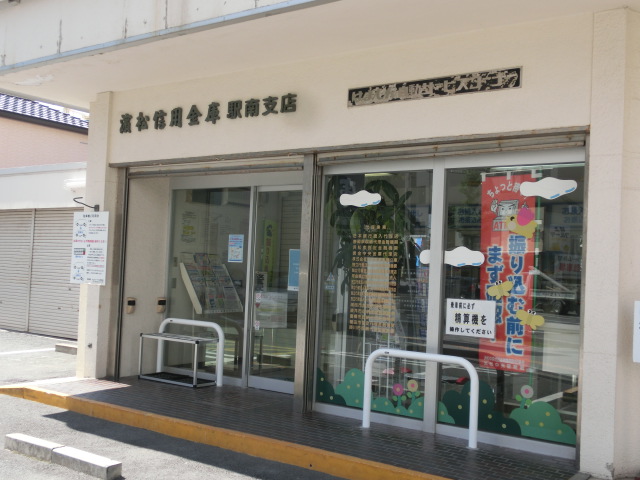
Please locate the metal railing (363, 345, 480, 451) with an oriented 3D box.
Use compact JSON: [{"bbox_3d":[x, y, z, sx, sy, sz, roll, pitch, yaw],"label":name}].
[{"bbox_3d":[0.779,1.224,5.541,0.985,0.660,0.063,1,-2,33],"label":"metal railing"}]

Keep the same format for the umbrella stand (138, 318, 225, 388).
[{"bbox_3d":[-1.518,1.207,7.660,0.990,0.655,0.370,1,-2,33],"label":"umbrella stand"}]

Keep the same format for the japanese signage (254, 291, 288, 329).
[{"bbox_3d":[-0.506,0.736,7.336,0.420,0.375,0.010,1,-2,33],"label":"japanese signage"}]

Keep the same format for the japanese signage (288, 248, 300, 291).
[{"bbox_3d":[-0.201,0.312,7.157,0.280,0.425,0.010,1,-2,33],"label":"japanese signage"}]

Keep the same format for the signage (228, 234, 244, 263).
[{"bbox_3d":[-0.910,0.095,7.637,0.208,0.303,0.010,1,-2,33],"label":"signage"}]

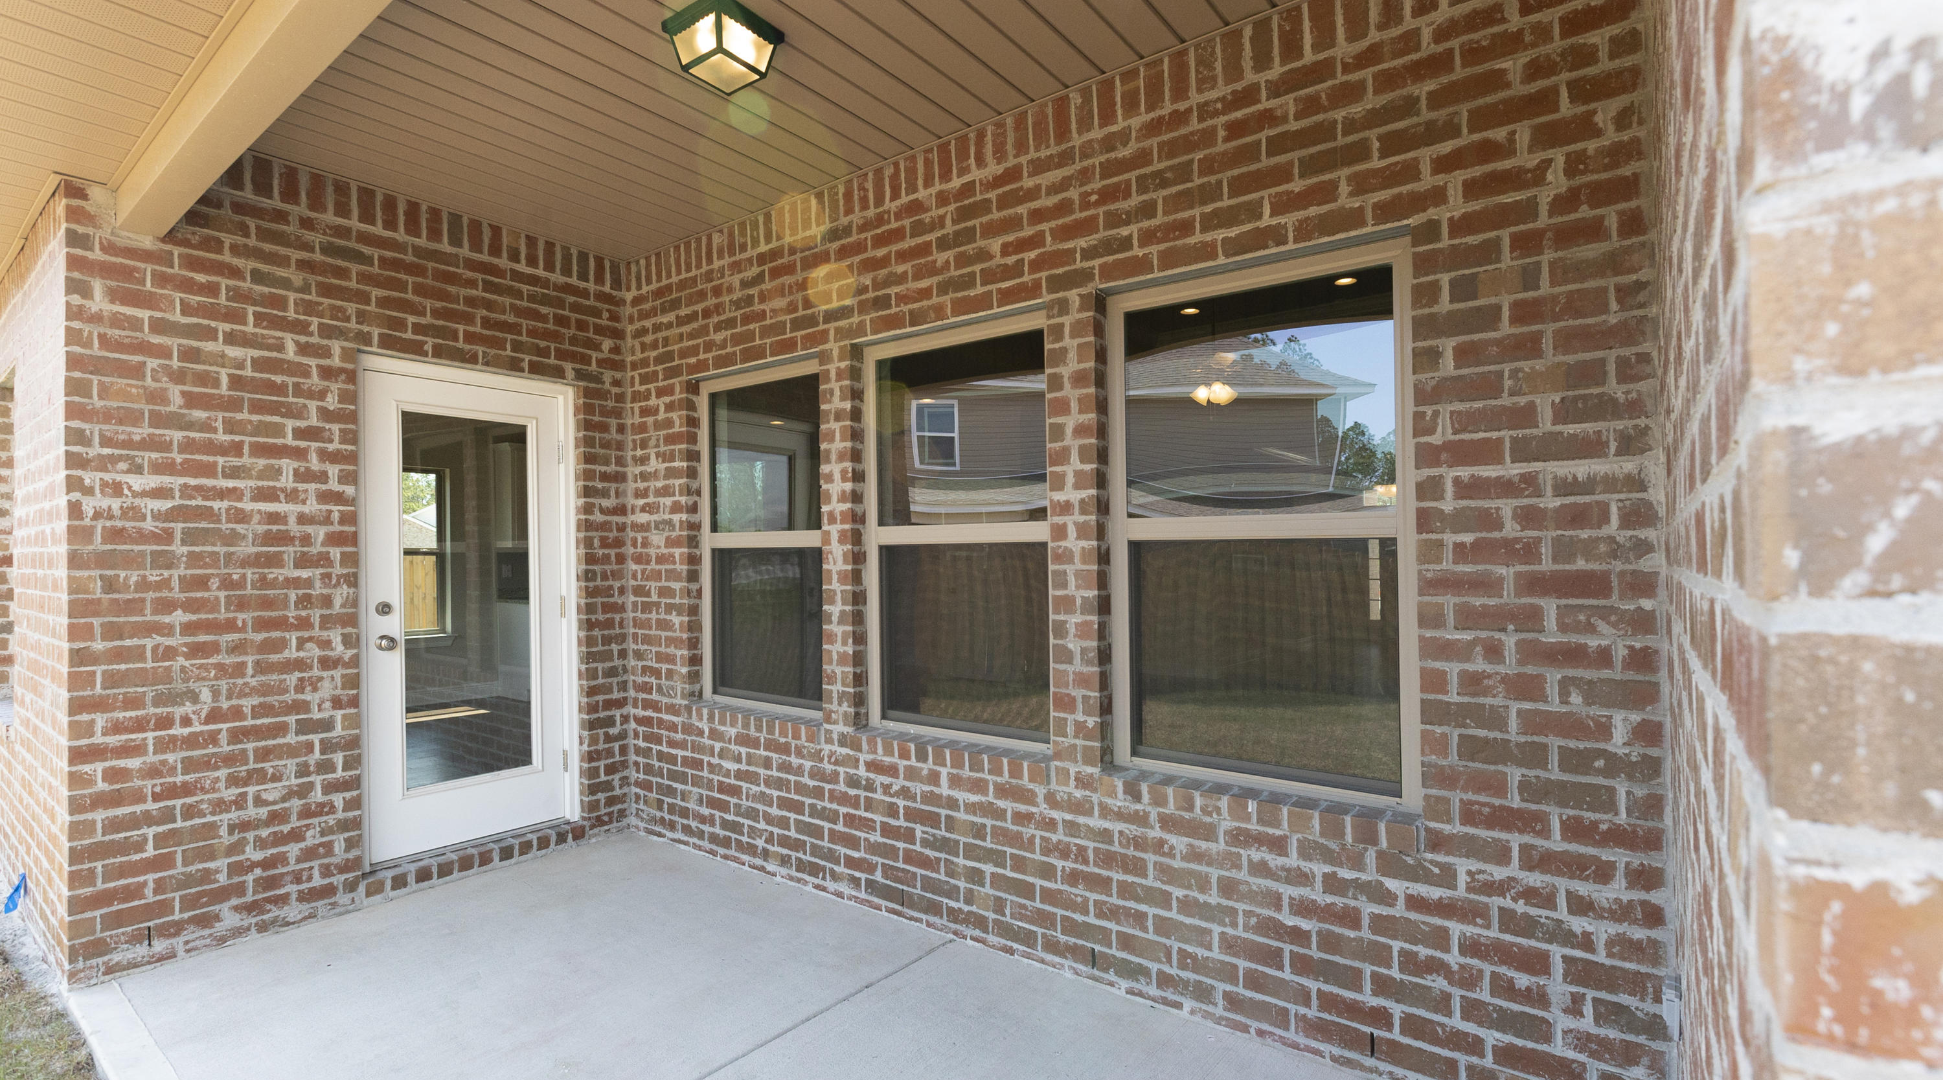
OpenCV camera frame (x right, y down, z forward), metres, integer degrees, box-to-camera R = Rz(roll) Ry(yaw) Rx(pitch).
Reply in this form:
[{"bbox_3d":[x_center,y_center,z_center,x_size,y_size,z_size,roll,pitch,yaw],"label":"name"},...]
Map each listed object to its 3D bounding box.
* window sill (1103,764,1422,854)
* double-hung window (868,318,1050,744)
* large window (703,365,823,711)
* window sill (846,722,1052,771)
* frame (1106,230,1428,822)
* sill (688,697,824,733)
[{"bbox_3d":[0.803,0.767,2.510,0.911,0.084,0.101,-1,-1,37],"label":"window sill"},{"bbox_3d":[-0.037,-0.023,3.245,0.911,1.529,0.079,-1,-1,37],"label":"double-hung window"},{"bbox_3d":[-0.903,-0.003,3.890,0.906,1.518,0.079,-1,-1,37],"label":"large window"},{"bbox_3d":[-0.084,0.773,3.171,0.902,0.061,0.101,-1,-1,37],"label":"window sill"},{"bbox_3d":[0.849,-0.040,2.584,0.906,1.534,0.079,-1,-1,37],"label":"frame"},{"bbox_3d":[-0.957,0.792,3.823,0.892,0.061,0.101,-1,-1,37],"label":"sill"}]

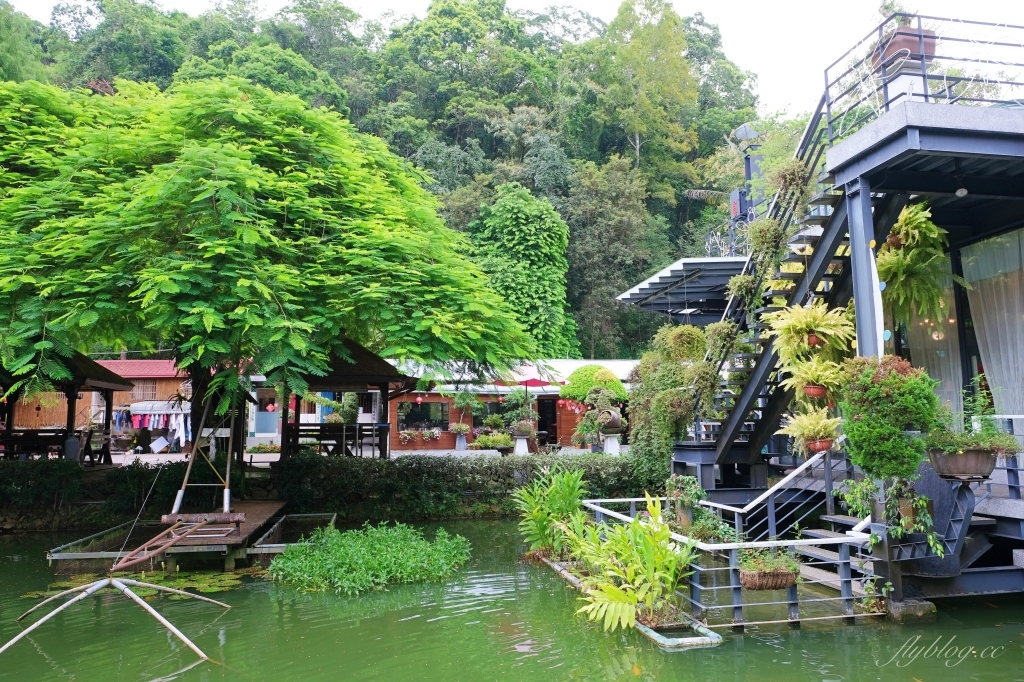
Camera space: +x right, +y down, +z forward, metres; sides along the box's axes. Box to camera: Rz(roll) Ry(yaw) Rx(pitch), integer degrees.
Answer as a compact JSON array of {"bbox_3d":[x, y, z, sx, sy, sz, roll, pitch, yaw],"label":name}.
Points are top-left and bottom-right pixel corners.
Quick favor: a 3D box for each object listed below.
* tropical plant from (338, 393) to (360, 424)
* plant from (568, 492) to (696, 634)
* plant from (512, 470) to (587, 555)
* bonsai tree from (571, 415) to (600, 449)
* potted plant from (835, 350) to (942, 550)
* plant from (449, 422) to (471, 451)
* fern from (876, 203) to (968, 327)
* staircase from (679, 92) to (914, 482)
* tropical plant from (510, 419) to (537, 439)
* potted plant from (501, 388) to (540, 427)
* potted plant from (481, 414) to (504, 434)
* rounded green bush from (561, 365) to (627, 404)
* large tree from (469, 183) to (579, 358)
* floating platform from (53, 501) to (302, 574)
[{"bbox_3d":[-5.834,2.531,24.500,0.680,1.350,0.680,0,-7,0],"label":"tropical plant"},{"bbox_3d":[1.501,2.759,8.500,1.500,1.650,1.450,0,-7,0],"label":"plant"},{"bbox_3d":[0.643,2.848,11.400,1.270,1.500,1.200,0,-8,0],"label":"plant"},{"bbox_3d":[2.854,3.476,26.500,1.150,1.400,1.050,0,-8,0],"label":"bonsai tree"},{"bbox_3d":[4.687,1.418,8.450,1.300,2.400,1.150,0,-7,0],"label":"potted plant"},{"bbox_3d":[-2.077,3.779,27.000,0.870,1.120,0.820,0,-8,0],"label":"plant"},{"bbox_3d":[5.775,-1.076,9.600,1.250,1.700,1.150,0,-7,0],"label":"fern"},{"bbox_3d":[4.312,-0.285,11.102,1.450,5.300,5.000,1,-8,-11],"label":"staircase"},{"bbox_3d":[0.320,2.436,19.000,0.720,0.580,0.680,0,-8,0],"label":"tropical plant"},{"bbox_3d":[0.255,1.953,20.500,1.080,1.150,1.000,0,-7,0],"label":"potted plant"},{"bbox_3d":[-0.691,3.046,25.500,0.850,0.650,0.800,0,-7,0],"label":"potted plant"},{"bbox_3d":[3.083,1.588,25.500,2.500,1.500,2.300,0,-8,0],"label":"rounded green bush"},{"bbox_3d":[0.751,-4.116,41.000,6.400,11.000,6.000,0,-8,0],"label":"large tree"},{"bbox_3d":[-6.208,3.812,13.790,2.600,0.480,7.800,1,-8,-13],"label":"floating platform"}]

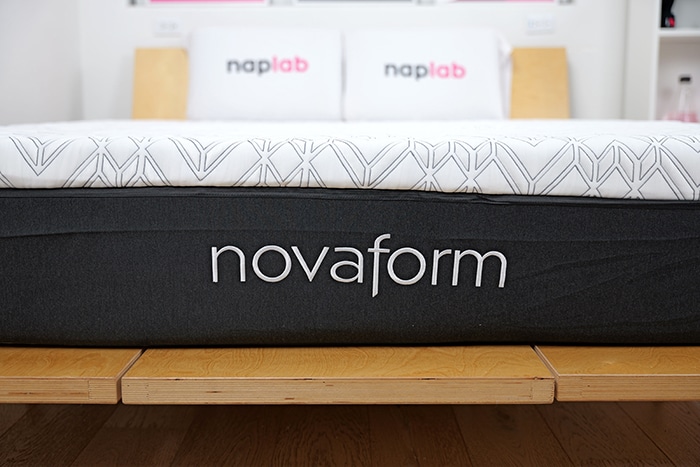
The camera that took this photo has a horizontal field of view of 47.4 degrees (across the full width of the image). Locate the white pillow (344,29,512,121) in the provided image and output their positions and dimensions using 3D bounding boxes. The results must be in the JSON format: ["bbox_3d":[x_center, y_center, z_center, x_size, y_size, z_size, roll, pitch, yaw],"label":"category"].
[{"bbox_3d":[0.315,-0.634,3.200,0.665,0.400,0.150,0,-15,0],"label":"white pillow"}]

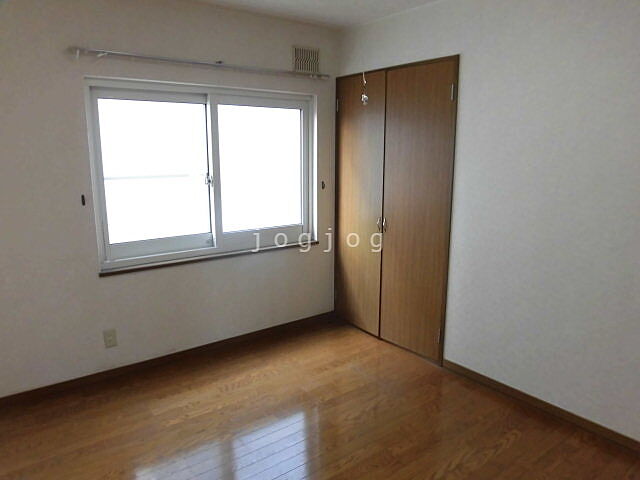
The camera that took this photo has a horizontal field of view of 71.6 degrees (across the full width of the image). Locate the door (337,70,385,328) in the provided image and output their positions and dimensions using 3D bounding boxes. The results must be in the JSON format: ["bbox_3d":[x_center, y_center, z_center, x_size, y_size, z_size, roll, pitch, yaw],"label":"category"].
[{"bbox_3d":[0.320,-0.258,3.635,0.040,2.035,0.550,-8,14,-36],"label":"door"}]

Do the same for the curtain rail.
[{"bbox_3d":[-0.670,-1.166,2.983,1.782,0.037,0.085,-8,14,-35],"label":"curtain rail"}]

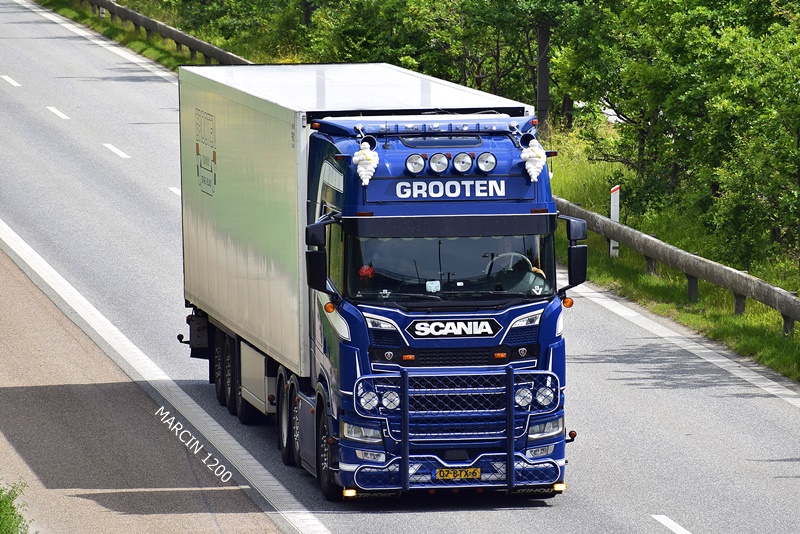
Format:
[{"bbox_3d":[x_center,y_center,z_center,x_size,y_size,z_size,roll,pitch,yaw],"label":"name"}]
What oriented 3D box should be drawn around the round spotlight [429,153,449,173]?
[{"bbox_3d":[0.408,-1.094,77.004,0.210,0.210,0.110,-1,4,-7],"label":"round spotlight"}]

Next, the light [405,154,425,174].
[{"bbox_3d":[0.162,-1.078,76.847,0.210,0.210,0.130,-1,4,-7],"label":"light"}]

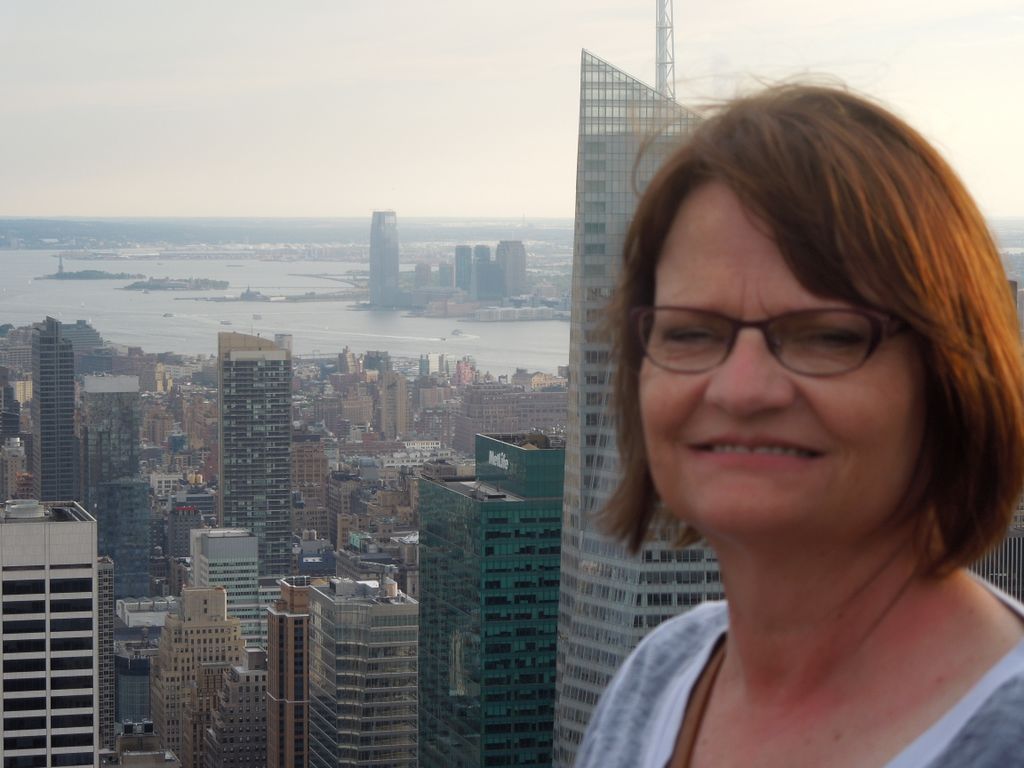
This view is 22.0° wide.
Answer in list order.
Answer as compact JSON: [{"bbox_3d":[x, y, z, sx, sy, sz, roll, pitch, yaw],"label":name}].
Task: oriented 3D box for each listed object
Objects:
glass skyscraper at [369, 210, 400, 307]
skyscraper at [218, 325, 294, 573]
[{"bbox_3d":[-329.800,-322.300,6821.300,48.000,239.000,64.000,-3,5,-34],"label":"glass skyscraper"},{"bbox_3d":[-144.000,67.300,1476.400,38.000,190.000,21.000,-1,4,-16],"label":"skyscraper"}]

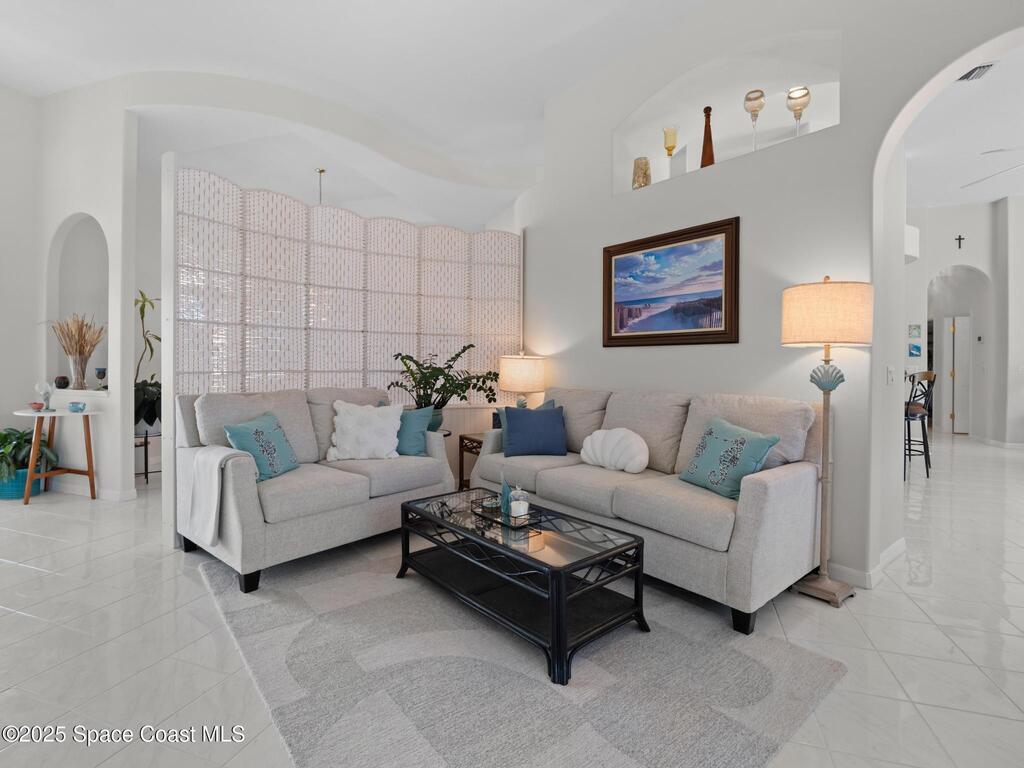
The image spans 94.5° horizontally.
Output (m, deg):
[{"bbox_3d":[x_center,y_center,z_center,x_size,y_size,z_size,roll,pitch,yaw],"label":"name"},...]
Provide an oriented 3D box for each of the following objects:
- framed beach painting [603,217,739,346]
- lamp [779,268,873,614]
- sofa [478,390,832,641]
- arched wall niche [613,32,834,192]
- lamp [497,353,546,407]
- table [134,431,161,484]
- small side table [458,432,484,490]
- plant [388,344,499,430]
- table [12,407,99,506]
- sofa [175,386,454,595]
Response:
[{"bbox_3d":[1.111,-0.680,3.442,0.040,0.804,1.090,-1,2,-40],"label":"framed beach painting"},{"bbox_3d":[1.590,0.269,2.407,0.400,1.615,0.400,-1,2,-41],"label":"lamp"},{"bbox_3d":[0.703,0.568,3.172,0.932,0.977,2.132,-1,2,-40],"label":"sofa"},{"bbox_3d":[1.355,-1.759,3.168,0.250,0.685,1.475,-2,2,-42],"label":"arched wall niche"},{"bbox_3d":[0.107,0.053,4.423,0.420,0.692,0.420,0,1,0],"label":"lamp"},{"bbox_3d":[-3.800,0.734,4.923,0.500,0.540,0.500,1,2,40],"label":"table"},{"bbox_3d":[-0.080,0.740,4.173,0.550,0.570,0.550,-1,2,-40],"label":"small side table"},{"bbox_3d":[-0.622,0.041,4.300,0.800,0.790,0.900,1,2,40],"label":"plant"},{"bbox_3d":[-3.960,0.620,4.118,0.550,0.755,0.550,-1,2,-44],"label":"table"},{"bbox_3d":[-1.278,0.560,3.302,1.000,0.980,1.500,1,2,40],"label":"sofa"}]

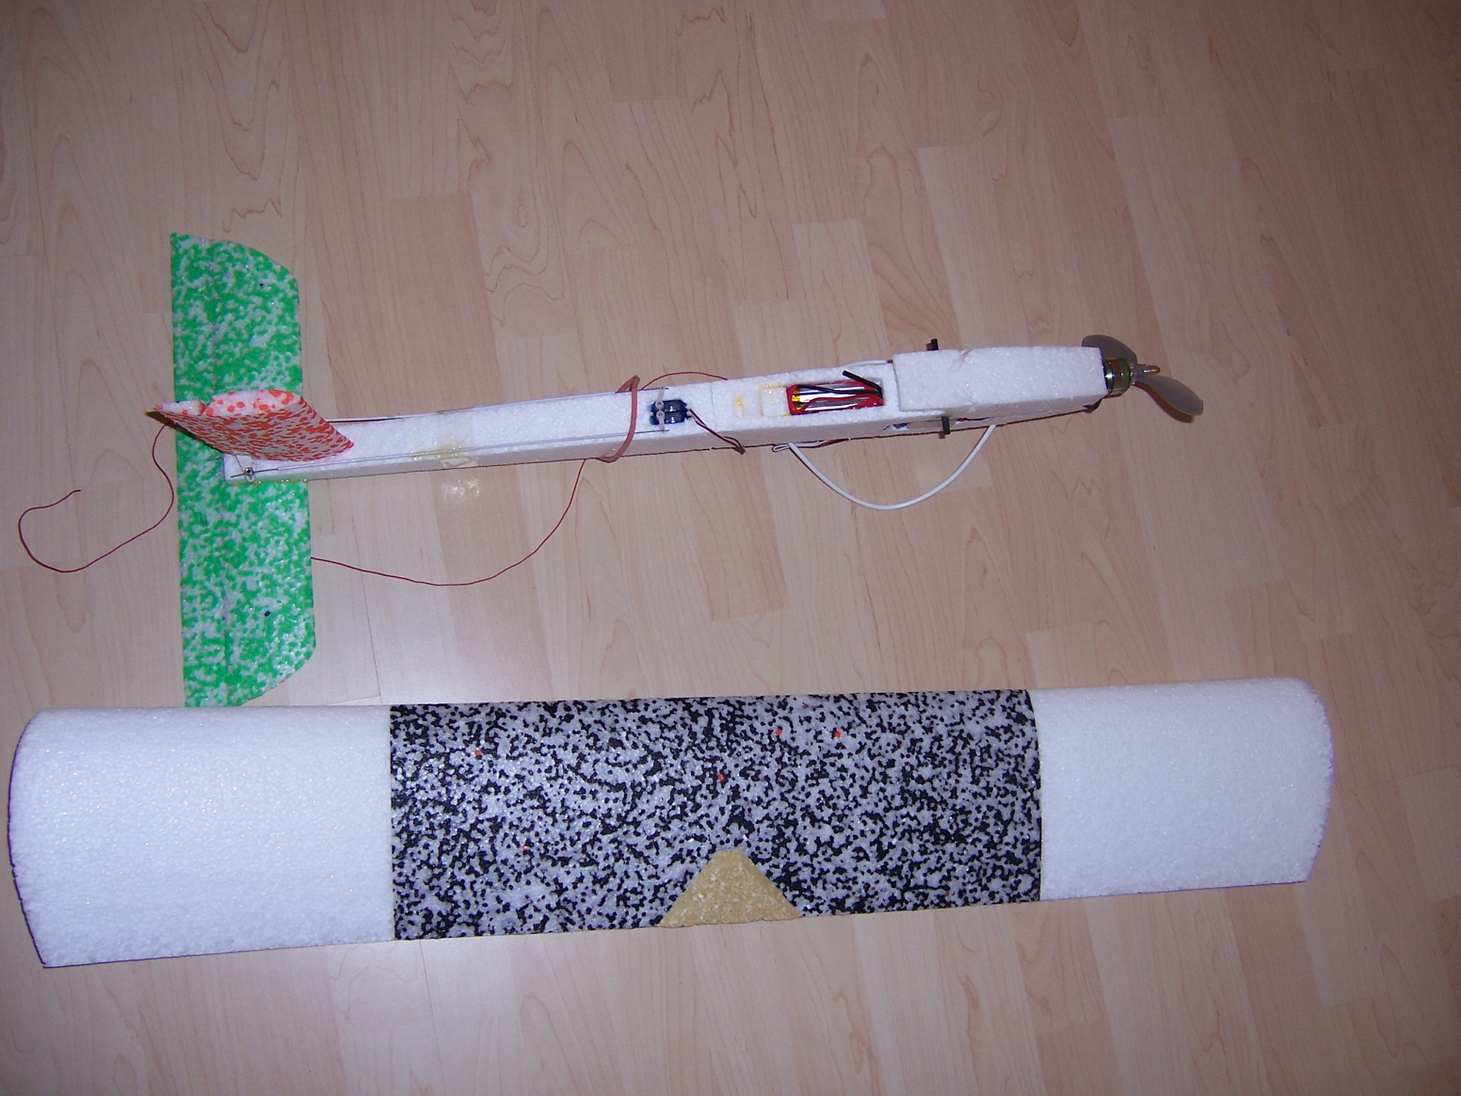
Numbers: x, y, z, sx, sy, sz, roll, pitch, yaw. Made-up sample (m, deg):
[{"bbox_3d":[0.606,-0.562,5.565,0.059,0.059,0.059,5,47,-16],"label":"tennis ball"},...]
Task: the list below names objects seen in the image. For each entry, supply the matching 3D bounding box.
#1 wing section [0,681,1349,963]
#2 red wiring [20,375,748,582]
[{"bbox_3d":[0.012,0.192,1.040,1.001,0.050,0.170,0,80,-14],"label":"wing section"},{"bbox_3d":[-0.246,-0.042,1.031,0.520,0.030,0.145,-7,81,-15],"label":"red wiring"}]

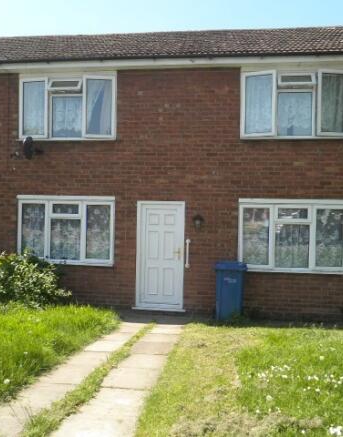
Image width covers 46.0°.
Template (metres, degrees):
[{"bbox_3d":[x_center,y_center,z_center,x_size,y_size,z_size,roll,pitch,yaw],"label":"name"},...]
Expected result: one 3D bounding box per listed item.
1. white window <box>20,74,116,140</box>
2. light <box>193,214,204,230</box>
[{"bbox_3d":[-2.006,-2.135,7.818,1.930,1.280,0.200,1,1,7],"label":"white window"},{"bbox_3d":[0.505,0.072,7.500,0.200,0.288,0.200,1,1,7],"label":"light"}]

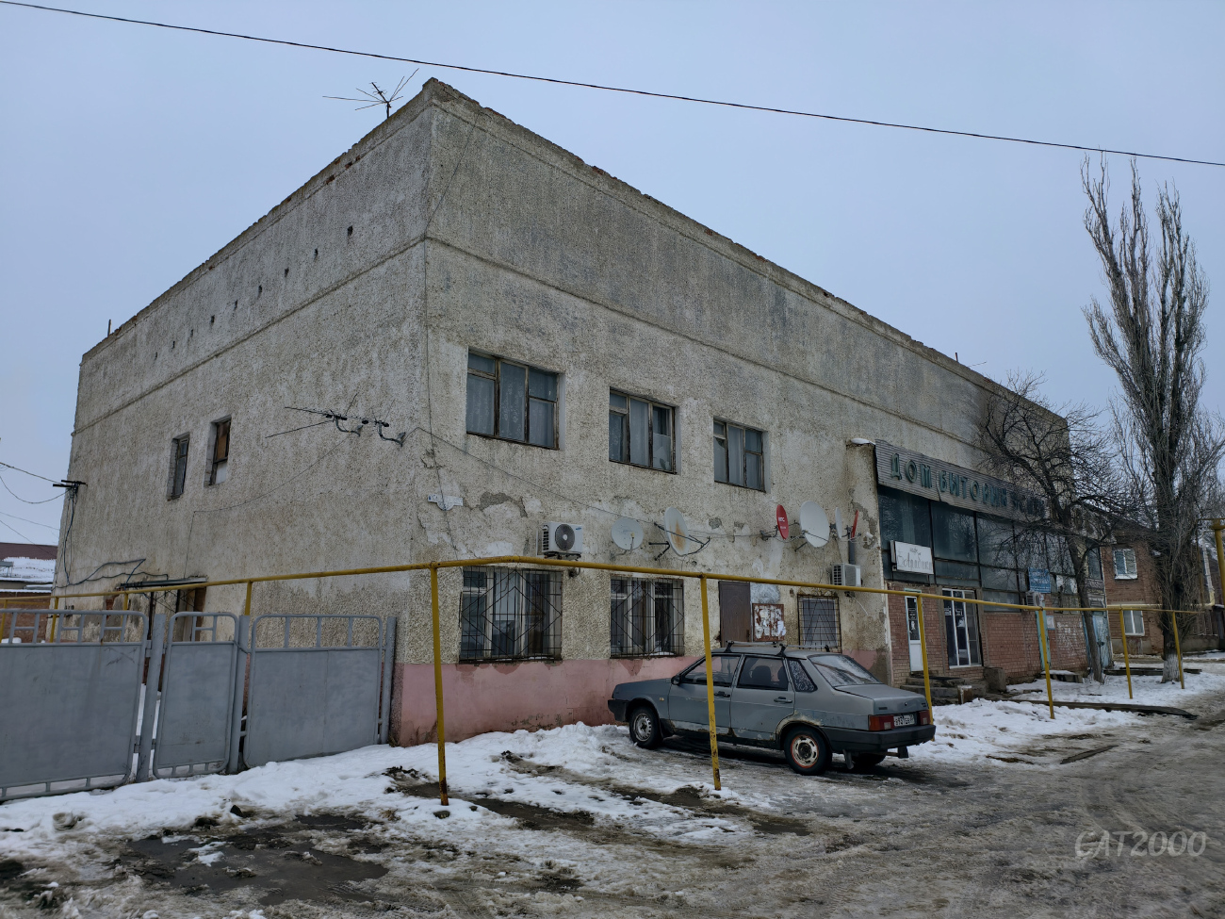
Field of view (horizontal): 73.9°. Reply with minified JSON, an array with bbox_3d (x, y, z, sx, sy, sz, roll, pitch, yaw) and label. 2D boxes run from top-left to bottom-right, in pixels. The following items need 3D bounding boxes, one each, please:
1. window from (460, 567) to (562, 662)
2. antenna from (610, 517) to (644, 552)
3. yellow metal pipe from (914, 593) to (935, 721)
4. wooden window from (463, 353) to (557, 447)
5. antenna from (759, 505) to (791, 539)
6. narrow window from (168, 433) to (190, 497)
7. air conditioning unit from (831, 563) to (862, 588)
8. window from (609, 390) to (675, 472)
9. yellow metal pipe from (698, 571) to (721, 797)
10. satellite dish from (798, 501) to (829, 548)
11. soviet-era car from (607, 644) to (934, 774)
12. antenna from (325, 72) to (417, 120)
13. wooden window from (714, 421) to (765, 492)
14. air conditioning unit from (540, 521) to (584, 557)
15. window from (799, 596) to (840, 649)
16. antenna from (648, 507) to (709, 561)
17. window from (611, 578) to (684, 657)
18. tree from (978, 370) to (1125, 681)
[{"bbox_3d":[-1.470,2.329,12.201,0.170,1.350,1.900,-10,-15,43],"label":"window"},{"bbox_3d":[0.274,1.307,14.127,0.566,0.583,0.300,3,-11,-14],"label":"antenna"},{"bbox_3d":[4.885,3.220,12.663,0.080,2.200,0.080,-10,-15,43],"label":"yellow metal pipe"},{"bbox_3d":[-1.539,-0.908,12.955,0.150,1.330,1.900,-10,-15,43],"label":"wooden window"},{"bbox_3d":[3.455,1.340,17.132,0.520,0.720,0.620,-7,-13,33],"label":"antenna"},{"bbox_3d":[-9.870,0.156,18.650,1.057,1.413,0.180,-10,-15,43],"label":"narrow window"},{"bbox_3d":[5.716,2.850,19.790,0.300,0.565,0.840,-10,-15,43],"label":"air conditioning unit"},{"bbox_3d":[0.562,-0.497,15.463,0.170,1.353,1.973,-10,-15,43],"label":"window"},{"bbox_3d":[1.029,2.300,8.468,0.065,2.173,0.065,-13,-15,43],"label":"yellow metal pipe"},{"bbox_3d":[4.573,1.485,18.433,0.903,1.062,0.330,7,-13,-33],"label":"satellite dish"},{"bbox_3d":[1.957,3.206,10.831,4.200,1.450,1.660,-10,-16,43],"label":"soviet-era car"},{"bbox_3d":[-4.069,-6.321,14.190,1.800,0.520,0.750,-2,-11,14],"label":"antenna"},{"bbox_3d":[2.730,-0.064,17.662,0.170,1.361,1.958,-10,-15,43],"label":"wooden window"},{"bbox_3d":[-0.767,1.242,12.799,0.300,0.510,0.740,-10,-15,43],"label":"air conditioning unit"},{"bbox_3d":[4.835,3.846,18.999,0.150,1.318,1.796,-10,-15,43],"label":"window"},{"bbox_3d":[1.176,1.295,14.397,1.000,0.950,0.900,-7,-13,34],"label":"antenna"},{"bbox_3d":[0.657,2.874,14.816,0.160,1.395,2.003,-10,-15,43],"label":"window"},{"bbox_3d":[13.864,1.931,25.643,4.100,9.500,4.100,-10,-15,43],"label":"tree"}]

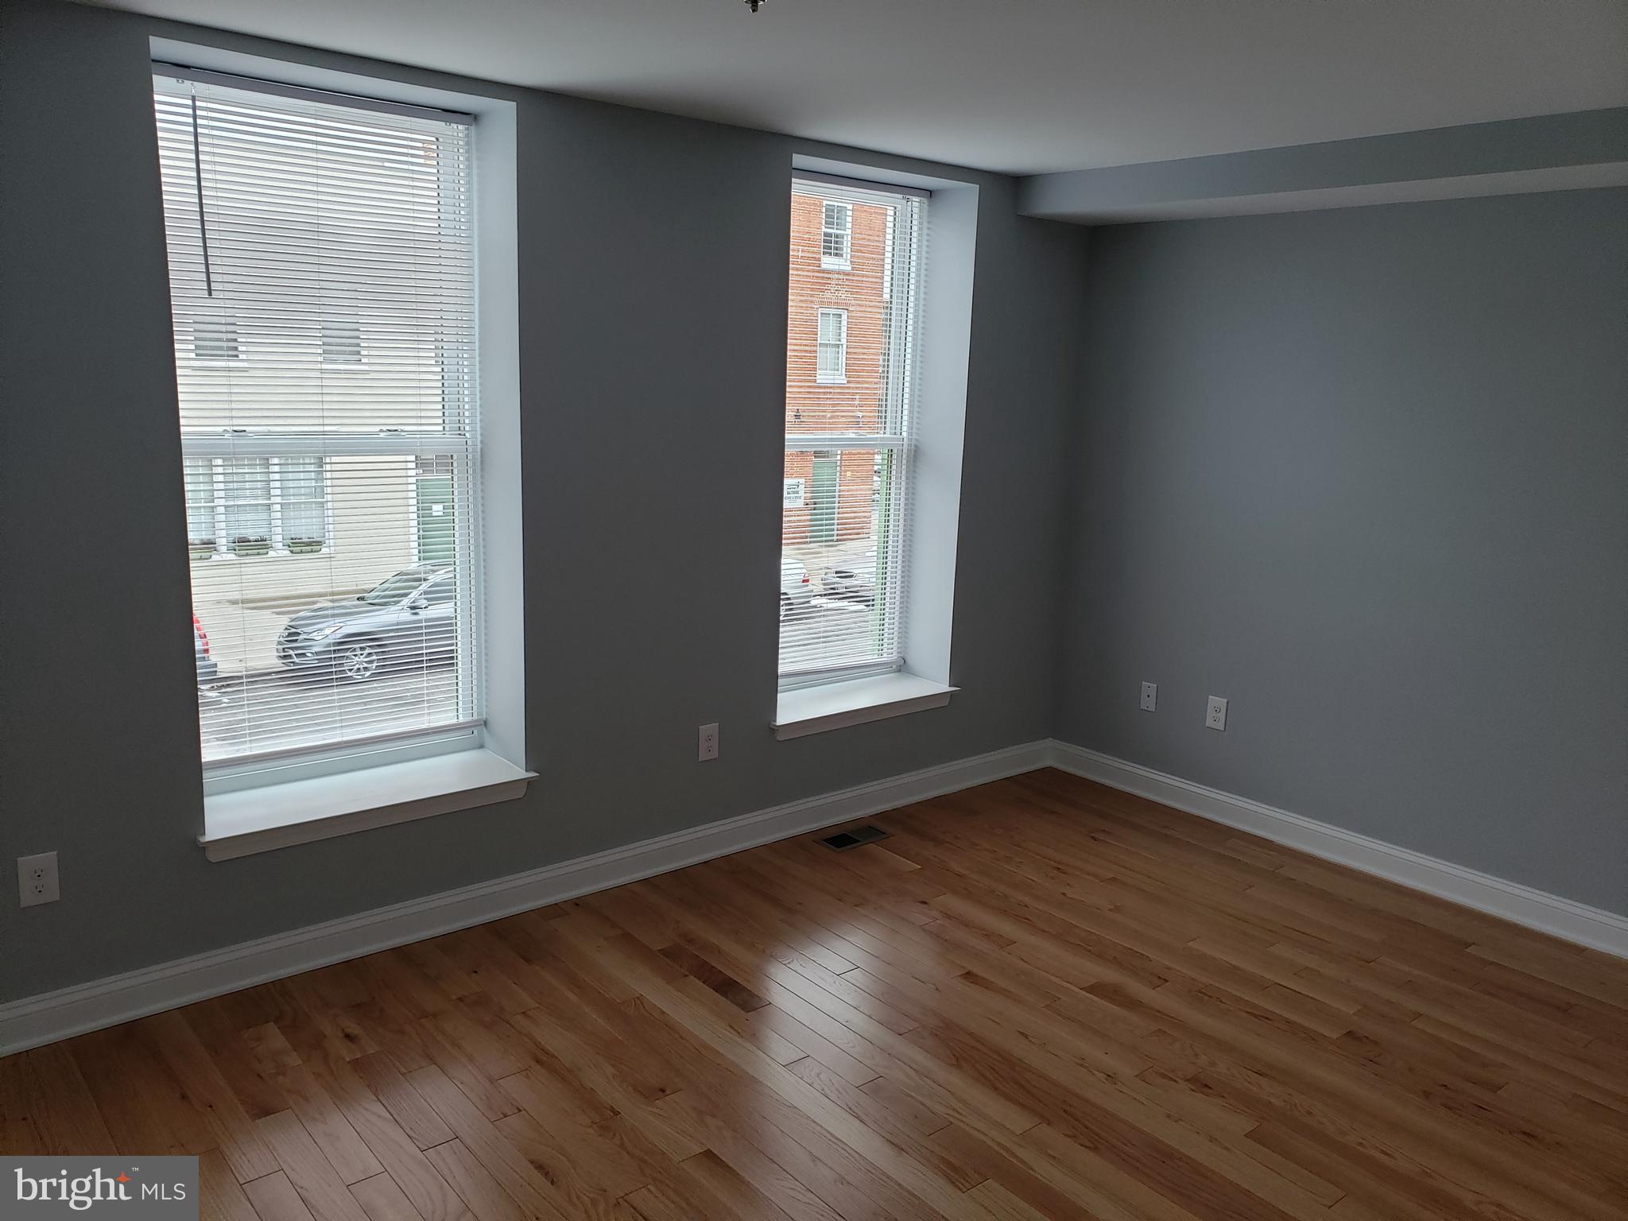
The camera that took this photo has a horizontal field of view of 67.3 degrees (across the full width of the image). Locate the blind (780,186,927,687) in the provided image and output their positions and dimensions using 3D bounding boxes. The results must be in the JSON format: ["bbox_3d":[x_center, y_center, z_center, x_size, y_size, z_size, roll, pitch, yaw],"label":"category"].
[{"bbox_3d":[0.071,-0.655,4.643,0.877,1.884,0.040,-7,14,-39],"label":"blind"}]

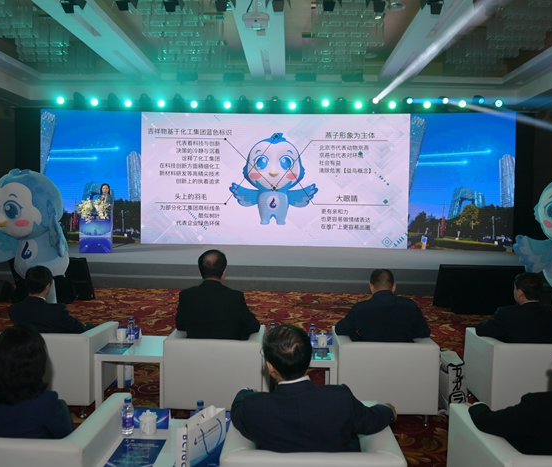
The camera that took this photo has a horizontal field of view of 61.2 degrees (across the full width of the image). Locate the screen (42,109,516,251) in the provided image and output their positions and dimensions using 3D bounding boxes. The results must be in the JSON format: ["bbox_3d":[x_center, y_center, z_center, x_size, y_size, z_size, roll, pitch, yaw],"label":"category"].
[{"bbox_3d":[0.015,-1.635,14.400,14.600,4.150,0.150,1,3,2],"label":"screen"}]

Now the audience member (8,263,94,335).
[{"bbox_3d":[-1.860,0.811,3.970,0.660,1.140,0.850,1,3,12],"label":"audience member"}]

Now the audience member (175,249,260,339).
[{"bbox_3d":[-0.484,0.767,3.930,0.660,1.270,0.850,1,3,2],"label":"audience member"}]

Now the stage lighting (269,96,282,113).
[{"bbox_3d":[-0.015,-3.911,14.197,0.360,0.550,0.360,1,3,2],"label":"stage lighting"}]

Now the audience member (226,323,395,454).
[{"bbox_3d":[0.153,0.916,2.200,0.740,1.160,0.820,1,3,-2],"label":"audience member"}]

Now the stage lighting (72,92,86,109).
[{"bbox_3d":[-6.088,-4.081,14.424,0.360,0.550,0.360,1,3,2],"label":"stage lighting"}]

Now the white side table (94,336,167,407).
[{"bbox_3d":[-1.087,1.126,3.763,0.518,0.457,0.534,1,3,3],"label":"white side table"}]

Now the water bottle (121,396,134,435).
[{"bbox_3d":[-0.732,0.901,2.300,0.061,0.190,0.061,1,3,0],"label":"water bottle"}]

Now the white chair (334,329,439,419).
[{"bbox_3d":[0.833,1.100,3.711,0.724,0.584,0.588,1,3,3],"label":"white chair"}]

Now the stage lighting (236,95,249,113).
[{"bbox_3d":[-1.006,-3.942,14.234,0.360,0.550,0.360,1,3,2],"label":"stage lighting"}]

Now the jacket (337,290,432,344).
[{"bbox_3d":[0.858,0.749,3.760,0.740,0.600,0.420,1,3,0],"label":"jacket"}]

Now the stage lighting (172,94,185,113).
[{"bbox_3d":[-2.989,-4.008,14.307,0.360,0.550,0.360,1,3,2],"label":"stage lighting"}]

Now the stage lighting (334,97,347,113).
[{"bbox_3d":[1.967,-3.854,14.124,0.360,0.550,0.360,1,3,2],"label":"stage lighting"}]

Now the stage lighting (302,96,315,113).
[{"bbox_3d":[0.926,-3.676,13.300,0.360,0.460,0.360,1,3,0],"label":"stage lighting"}]

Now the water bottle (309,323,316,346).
[{"bbox_3d":[0.299,0.826,3.805,0.059,0.193,0.059,1,3,3],"label":"water bottle"}]

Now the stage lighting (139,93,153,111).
[{"bbox_3d":[-3.719,-3.762,13.300,0.400,0.500,0.380,1,3,0],"label":"stage lighting"}]

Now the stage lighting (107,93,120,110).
[{"bbox_3d":[-4.631,-3.762,13.300,0.400,0.500,0.380,1,3,0],"label":"stage lighting"}]

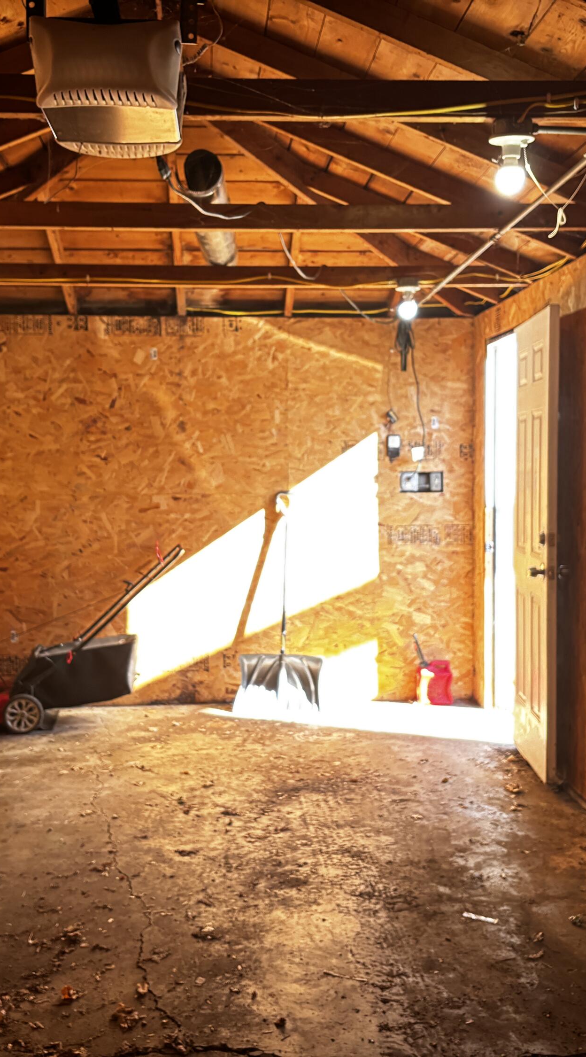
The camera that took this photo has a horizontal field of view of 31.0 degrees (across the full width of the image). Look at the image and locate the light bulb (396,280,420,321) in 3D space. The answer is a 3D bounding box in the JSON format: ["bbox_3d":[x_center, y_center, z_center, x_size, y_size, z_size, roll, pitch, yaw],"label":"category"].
[{"bbox_3d":[0.539,-1.076,4.987,0.118,0.190,0.118,0,3,-4],"label":"light bulb"}]

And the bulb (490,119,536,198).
[{"bbox_3d":[0.544,-0.920,2.635,0.115,0.186,0.115,0,3,-4],"label":"bulb"}]

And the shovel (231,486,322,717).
[{"bbox_3d":[-0.087,0.415,6.061,0.490,1.270,0.170,0,-2,-4],"label":"shovel"}]

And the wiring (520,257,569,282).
[{"bbox_3d":[1.136,-1.180,4.796,0.080,0.070,0.580,0,3,-4],"label":"wiring"}]

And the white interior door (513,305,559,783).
[{"bbox_3d":[1.108,0.059,4.893,0.047,2.035,0.800,0,3,0],"label":"white interior door"}]

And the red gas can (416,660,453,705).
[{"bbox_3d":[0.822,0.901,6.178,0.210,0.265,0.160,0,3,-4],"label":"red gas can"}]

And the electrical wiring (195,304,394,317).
[{"bbox_3d":[0.009,-1.259,6.131,1.170,0.070,0.035,0,3,-4],"label":"electrical wiring"}]

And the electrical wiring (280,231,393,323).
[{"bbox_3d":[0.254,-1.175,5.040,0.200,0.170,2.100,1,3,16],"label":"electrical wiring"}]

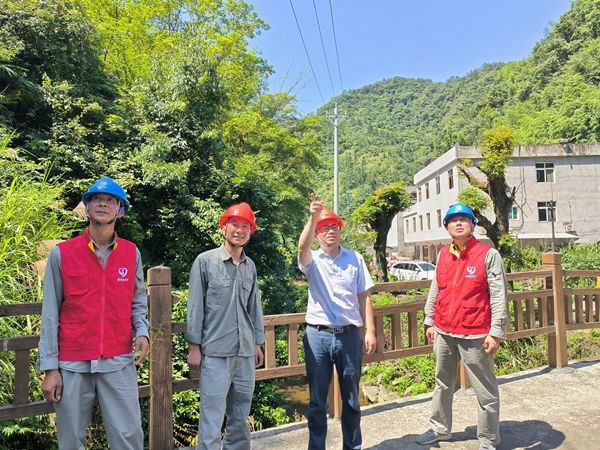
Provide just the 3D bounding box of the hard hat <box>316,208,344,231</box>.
[{"bbox_3d":[0.210,-0.058,3.450,0.215,0.150,0.275,-4,-15,-11],"label":"hard hat"}]

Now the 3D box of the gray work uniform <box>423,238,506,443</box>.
[{"bbox_3d":[1.199,0.861,3.370,0.540,1.430,0.360,-3,-4,35],"label":"gray work uniform"}]

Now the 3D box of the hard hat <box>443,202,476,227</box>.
[{"bbox_3d":[1.145,-0.084,3.340,0.220,0.155,0.280,-3,-20,26],"label":"hard hat"}]

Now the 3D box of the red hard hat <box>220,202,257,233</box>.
[{"bbox_3d":[-0.377,-0.058,2.900,0.220,0.155,0.280,8,-20,-17],"label":"red hard hat"}]

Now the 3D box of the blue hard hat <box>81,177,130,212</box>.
[{"bbox_3d":[-0.982,-0.169,2.400,0.220,0.155,0.280,3,-16,-9],"label":"blue hard hat"}]

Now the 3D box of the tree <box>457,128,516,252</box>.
[{"bbox_3d":[6.811,-0.472,17.000,2.200,6.000,2.100,-1,-3,0],"label":"tree"}]

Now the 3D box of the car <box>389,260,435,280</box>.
[{"bbox_3d":[8.450,3.400,32.700,1.800,1.630,4.500,1,-3,-29],"label":"car"}]

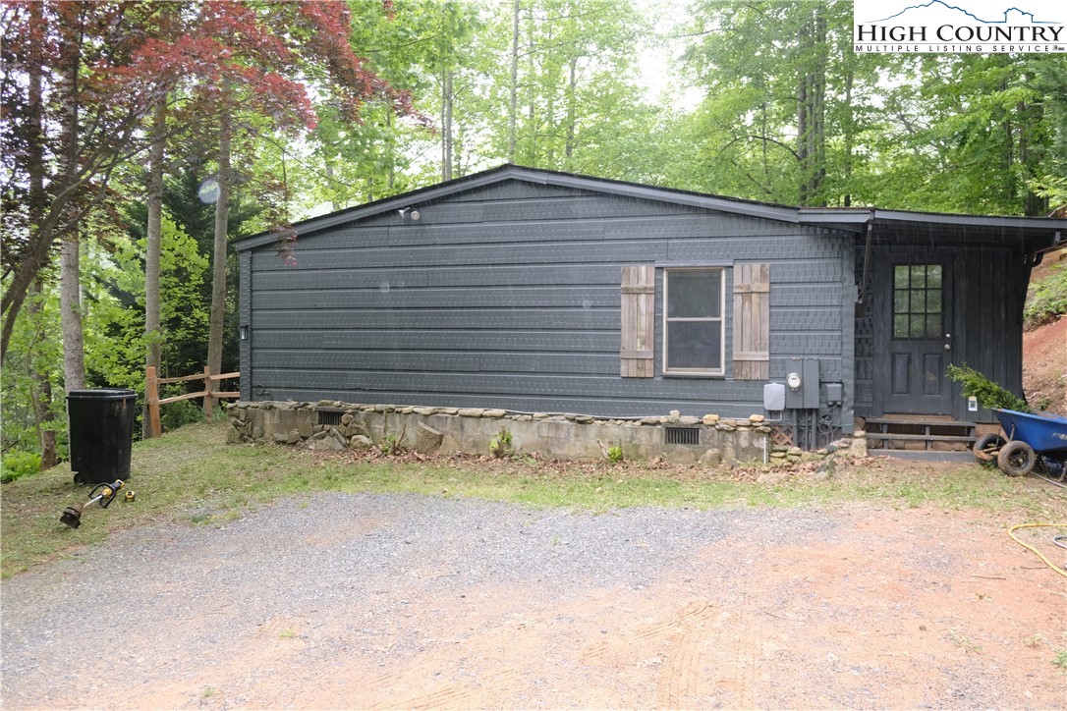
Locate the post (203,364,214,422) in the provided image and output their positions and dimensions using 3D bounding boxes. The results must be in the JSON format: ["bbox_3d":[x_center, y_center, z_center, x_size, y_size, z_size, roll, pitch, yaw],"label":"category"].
[{"bbox_3d":[-5.966,0.713,14.700,0.110,1.060,0.110,-2,1,17],"label":"post"}]

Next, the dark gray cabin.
[{"bbox_3d":[2.140,-0.844,14.780,11.100,3.550,9.500,1,1,17],"label":"dark gray cabin"}]

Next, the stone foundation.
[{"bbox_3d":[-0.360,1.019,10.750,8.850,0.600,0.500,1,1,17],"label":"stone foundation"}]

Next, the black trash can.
[{"bbox_3d":[-4.450,0.855,8.250,0.650,0.930,0.600,0,1,-22],"label":"black trash can"}]

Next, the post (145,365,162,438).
[{"bbox_3d":[-5.688,0.700,12.000,0.115,1.070,0.115,-4,1,17],"label":"post"}]

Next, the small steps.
[{"bbox_3d":[4.650,0.955,9.570,1.200,0.450,0.650,1,1,17],"label":"small steps"}]

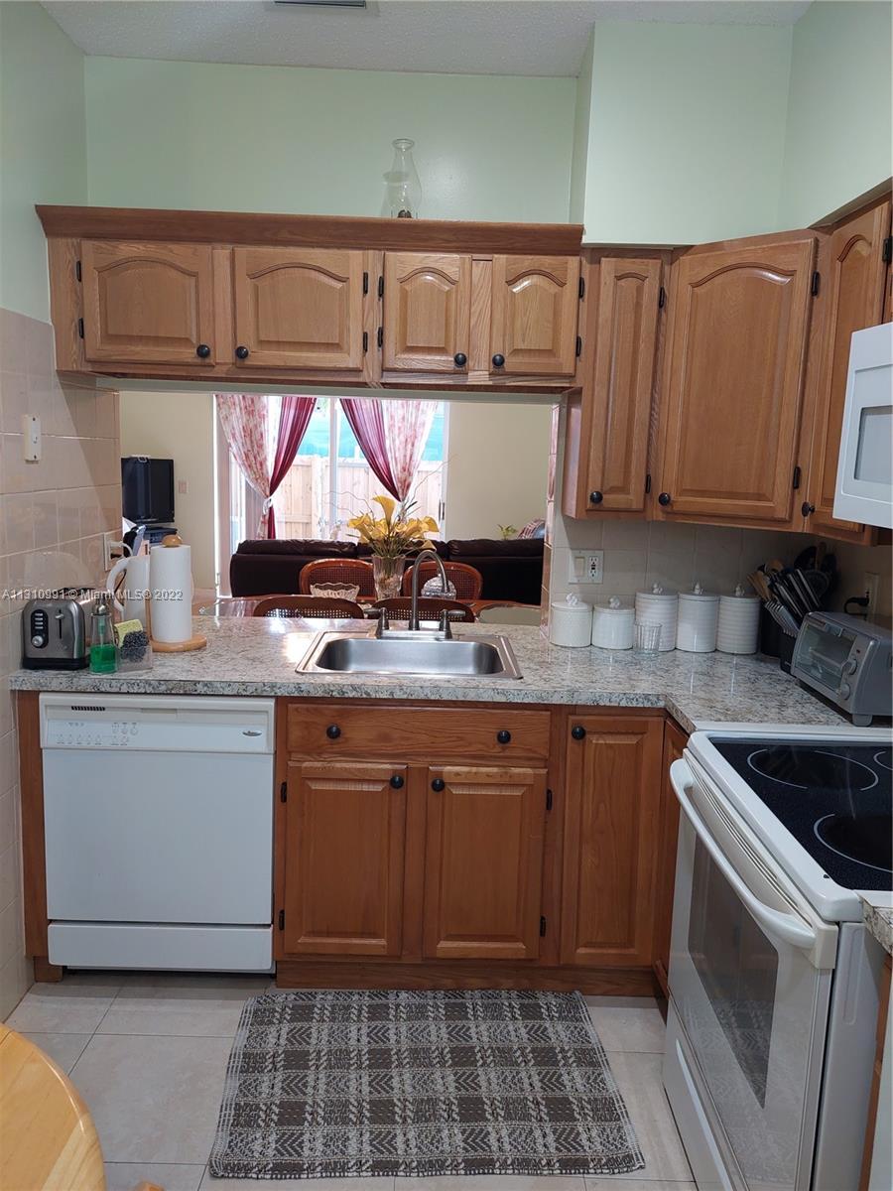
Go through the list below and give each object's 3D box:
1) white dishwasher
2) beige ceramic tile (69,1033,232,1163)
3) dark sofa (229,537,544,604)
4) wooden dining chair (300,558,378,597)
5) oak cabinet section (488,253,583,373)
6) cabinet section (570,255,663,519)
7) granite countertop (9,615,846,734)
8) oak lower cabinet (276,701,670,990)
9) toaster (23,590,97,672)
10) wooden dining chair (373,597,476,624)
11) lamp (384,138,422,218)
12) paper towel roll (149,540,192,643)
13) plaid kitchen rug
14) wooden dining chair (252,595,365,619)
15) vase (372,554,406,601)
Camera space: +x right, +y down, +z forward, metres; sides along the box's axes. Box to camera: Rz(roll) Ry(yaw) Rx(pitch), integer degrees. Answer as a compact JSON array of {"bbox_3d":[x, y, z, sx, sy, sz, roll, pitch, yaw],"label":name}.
[{"bbox_3d":[-0.757,0.624,2.509,0.605,0.833,0.610,2,10,0],"label":"white dishwasher"},{"bbox_3d":[-0.714,1.188,1.959,0.405,0.010,0.390,2,10,0],"label":"beige ceramic tile"},{"bbox_3d":[-0.414,0.020,6.115,2.200,0.950,0.950,0,10,-9],"label":"dark sofa"},{"bbox_3d":[-0.589,0.298,4.438,0.480,0.950,0.550,2,9,0],"label":"wooden dining chair"},{"bbox_3d":[0.246,-0.795,2.434,0.244,0.319,0.300,2,8,0],"label":"oak cabinet section"},{"bbox_3d":[0.488,-0.598,2.464,0.190,0.713,0.305,2,8,0],"label":"cabinet section"},{"bbox_3d":[0.025,0.213,2.415,2.335,0.042,1.090,2,10,0],"label":"granite countertop"},{"bbox_3d":[0.064,0.669,2.574,1.070,0.865,0.600,2,9,0],"label":"oak lower cabinet"},{"bbox_3d":[-1.044,0.083,2.316,0.175,0.188,0.270,2,10,0],"label":"toaster"},{"bbox_3d":[-0.097,0.417,3.784,0.480,0.930,0.550,2,10,0],"label":"wooden dining chair"},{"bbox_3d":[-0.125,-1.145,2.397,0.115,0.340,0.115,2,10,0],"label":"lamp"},{"bbox_3d":[-0.830,-0.014,2.486,0.122,0.295,0.122,2,10,0],"label":"paper towel roll"},{"bbox_3d":[-0.063,1.183,2.061,0.930,0.012,0.600,1,9,-4],"label":"plaid kitchen rug"},{"bbox_3d":[-0.574,0.429,3.649,0.480,0.950,0.550,2,9,0],"label":"wooden dining chair"},{"bbox_3d":[-0.282,-0.047,3.966,0.150,0.280,0.150,2,9,0],"label":"vase"}]

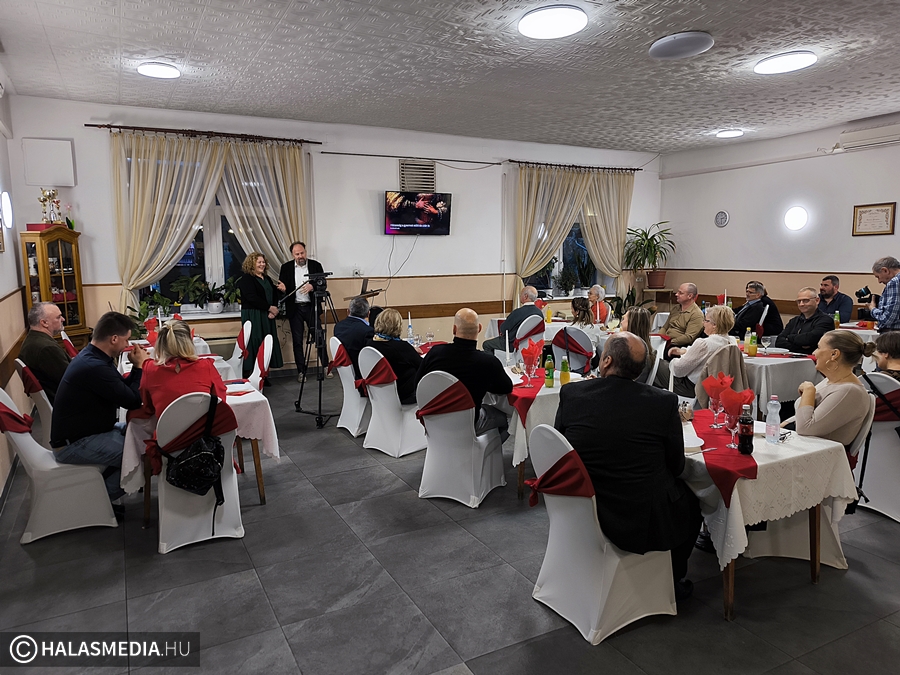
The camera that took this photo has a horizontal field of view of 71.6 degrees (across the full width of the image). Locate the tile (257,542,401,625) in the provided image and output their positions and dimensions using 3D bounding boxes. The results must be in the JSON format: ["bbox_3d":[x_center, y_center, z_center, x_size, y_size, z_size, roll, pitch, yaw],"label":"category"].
[{"bbox_3d":[-0.624,1.237,3.170,0.600,0.010,0.600,-5,9,-28],"label":"tile"}]

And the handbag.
[{"bbox_3d":[-1.369,0.677,3.363,0.310,0.780,0.200,-4,9,-28],"label":"handbag"}]

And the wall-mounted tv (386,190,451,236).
[{"bbox_3d":[-0.447,-1.778,8.993,1.040,0.600,0.070,-5,16,-28],"label":"wall-mounted tv"}]

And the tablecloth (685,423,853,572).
[{"bbox_3d":[1.403,0.722,3.207,0.860,0.480,0.860,-4,8,-27],"label":"tablecloth"}]

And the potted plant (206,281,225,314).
[{"bbox_3d":[-3.109,-0.531,8.255,0.240,0.440,0.240,-4,9,-28],"label":"potted plant"}]

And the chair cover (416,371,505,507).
[{"bbox_3d":[0.094,0.640,4.372,0.450,0.900,0.530,3,8,27],"label":"chair cover"}]

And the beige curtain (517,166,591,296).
[{"bbox_3d":[1.731,-1.630,10.184,1.500,2.220,0.150,-5,9,-28],"label":"beige curtain"}]

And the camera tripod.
[{"bbox_3d":[-1.201,0.091,6.338,0.660,1.450,0.780,-5,9,-28],"label":"camera tripod"}]

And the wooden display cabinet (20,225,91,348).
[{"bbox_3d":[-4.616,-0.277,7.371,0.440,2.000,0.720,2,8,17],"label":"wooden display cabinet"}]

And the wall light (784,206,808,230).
[{"bbox_3d":[5.049,-1.727,9.051,0.090,0.350,0.350,-5,9,-27],"label":"wall light"}]

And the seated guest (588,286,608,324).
[{"bbox_3d":[1.836,-0.081,8.208,0.750,1.200,0.460,0,8,1],"label":"seated guest"}]

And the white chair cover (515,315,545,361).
[{"bbox_3d":[0.928,0.142,7.901,0.440,0.890,0.540,-5,9,-28],"label":"white chair cover"}]

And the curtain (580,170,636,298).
[{"bbox_3d":[2.665,-1.677,10.704,1.300,2.280,0.160,-5,9,-28],"label":"curtain"}]

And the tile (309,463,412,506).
[{"bbox_3d":[-0.657,1.077,4.566,0.600,0.010,0.600,-4,8,-27],"label":"tile"}]

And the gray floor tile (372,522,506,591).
[{"bbox_3d":[-0.093,1.194,3.447,0.600,0.010,0.600,-5,9,-28],"label":"gray floor tile"}]

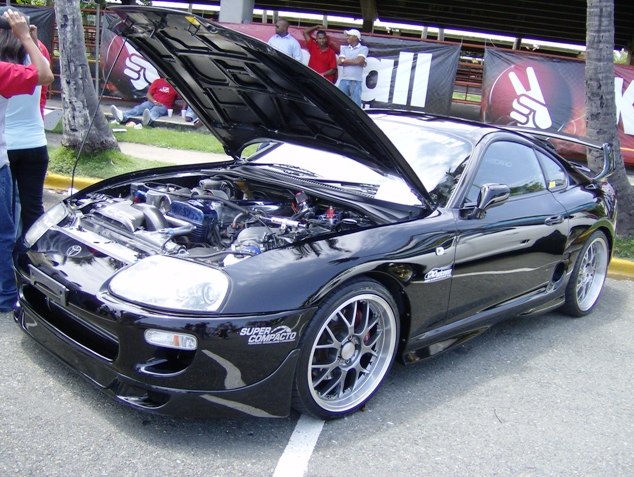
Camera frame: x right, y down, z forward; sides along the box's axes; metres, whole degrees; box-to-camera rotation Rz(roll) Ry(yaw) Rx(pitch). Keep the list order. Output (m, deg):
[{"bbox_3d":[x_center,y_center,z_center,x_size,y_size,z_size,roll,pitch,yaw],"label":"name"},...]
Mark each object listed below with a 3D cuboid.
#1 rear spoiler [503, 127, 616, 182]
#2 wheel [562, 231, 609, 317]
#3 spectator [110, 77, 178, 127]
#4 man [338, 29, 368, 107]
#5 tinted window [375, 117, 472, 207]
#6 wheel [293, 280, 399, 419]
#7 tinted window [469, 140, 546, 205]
[{"bbox_3d":[1.648,-0.730,5.272,1.330,0.270,0.420,19,18,41],"label":"rear spoiler"},{"bbox_3d":[1.830,0.233,4.688,0.240,0.630,0.630,14,15,42],"label":"wheel"},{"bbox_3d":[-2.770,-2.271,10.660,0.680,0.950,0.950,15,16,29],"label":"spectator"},{"bbox_3d":[0.543,-2.451,10.707,0.540,1.770,0.380,11,14,17],"label":"man"},{"bbox_3d":[0.215,-0.464,3.812,1.380,0.140,0.660,19,50,41],"label":"tinted window"},{"bbox_3d":[0.087,0.455,2.851,0.630,0.630,0.220,-6,17,-42],"label":"wheel"},{"bbox_3d":[1.038,-0.376,3.696,0.930,0.330,0.070,-7,-7,-46],"label":"tinted window"}]

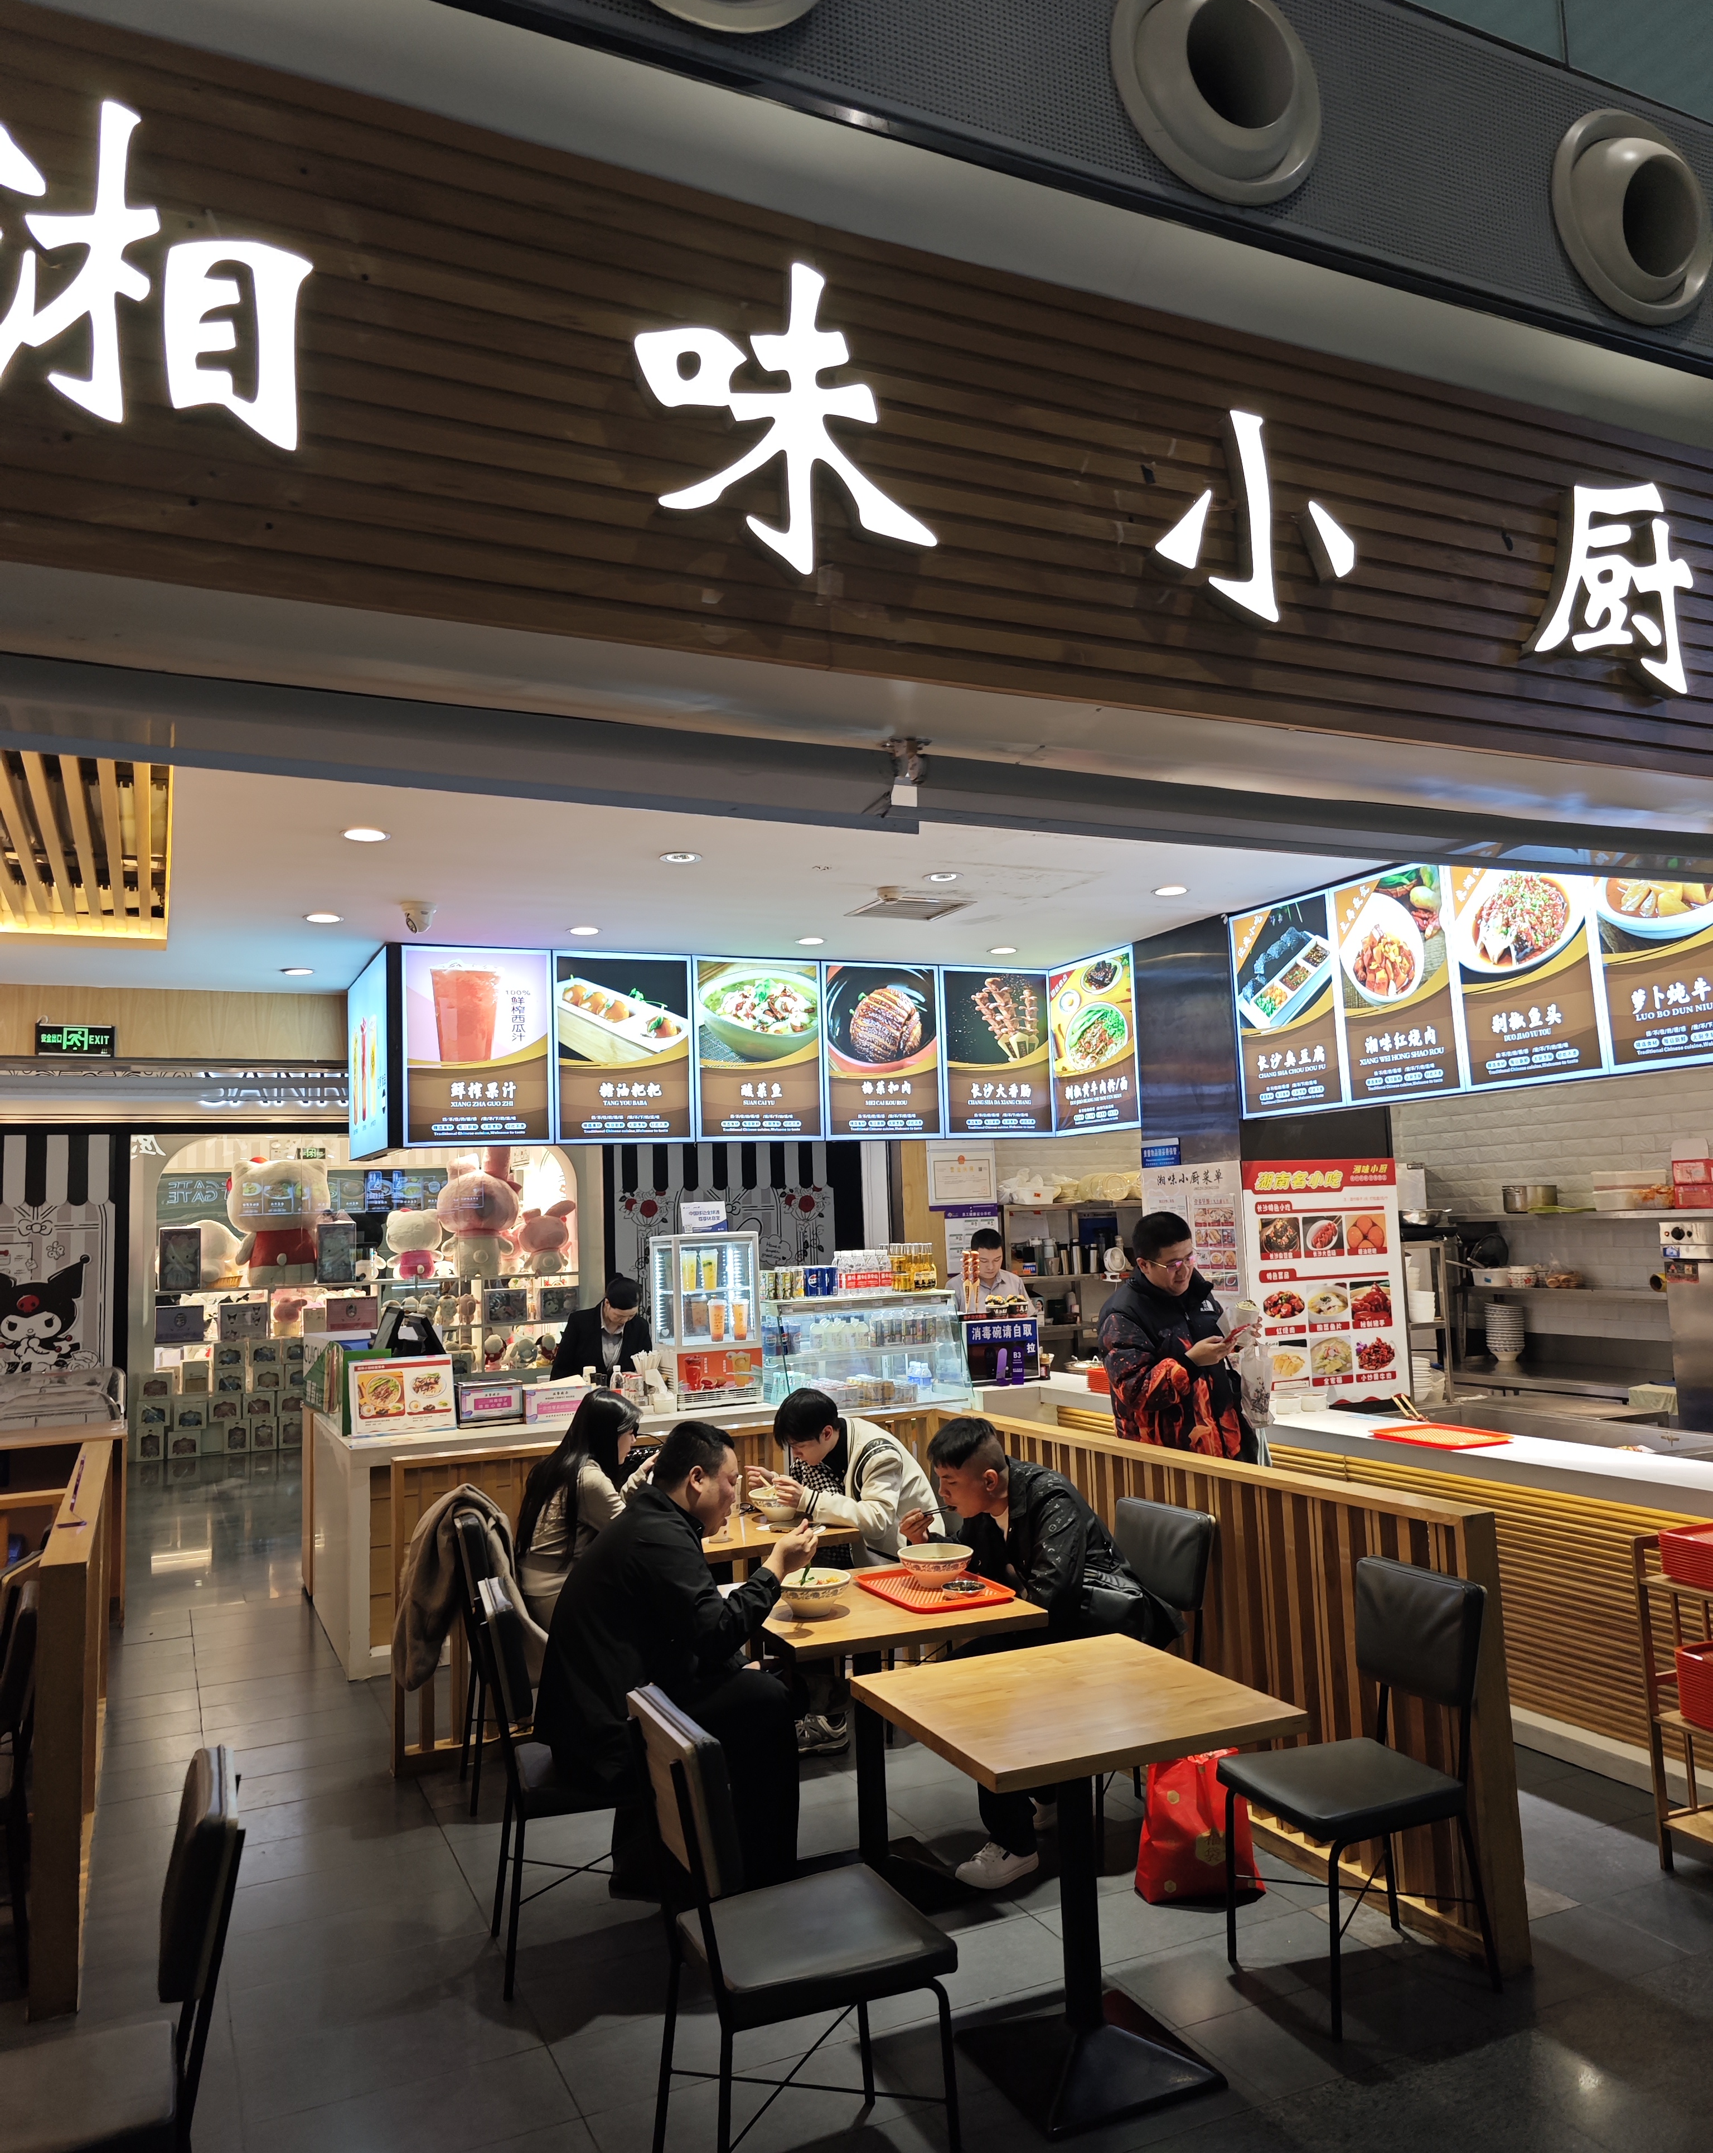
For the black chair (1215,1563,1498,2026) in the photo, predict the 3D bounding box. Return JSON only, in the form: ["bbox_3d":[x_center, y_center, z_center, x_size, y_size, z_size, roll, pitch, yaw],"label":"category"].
[{"bbox_3d":[1.118,1.575,3.404,0.510,0.850,0.410,0,-6,-22],"label":"black chair"}]

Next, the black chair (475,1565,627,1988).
[{"bbox_3d":[-0.678,1.747,3.864,0.513,0.885,0.432,0,-6,-25],"label":"black chair"}]

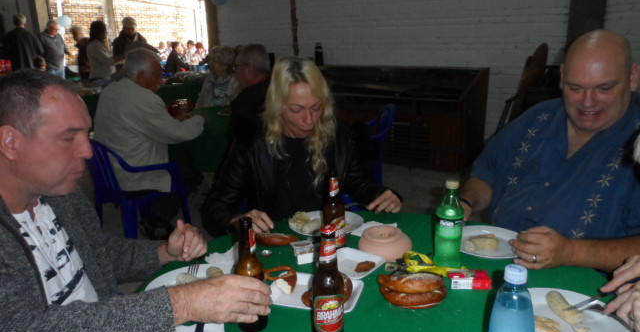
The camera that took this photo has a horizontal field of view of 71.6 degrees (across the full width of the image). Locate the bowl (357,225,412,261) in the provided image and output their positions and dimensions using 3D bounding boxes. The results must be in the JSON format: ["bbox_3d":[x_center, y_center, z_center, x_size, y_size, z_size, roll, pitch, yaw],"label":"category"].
[{"bbox_3d":[0.183,0.216,1.237,0.146,0.062,0.146,-1,14,0],"label":"bowl"}]

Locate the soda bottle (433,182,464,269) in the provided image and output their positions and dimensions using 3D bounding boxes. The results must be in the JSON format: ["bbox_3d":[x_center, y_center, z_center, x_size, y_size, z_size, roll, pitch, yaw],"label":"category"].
[{"bbox_3d":[0.335,0.148,1.150,0.068,0.227,0.068,-1,14,0],"label":"soda bottle"}]

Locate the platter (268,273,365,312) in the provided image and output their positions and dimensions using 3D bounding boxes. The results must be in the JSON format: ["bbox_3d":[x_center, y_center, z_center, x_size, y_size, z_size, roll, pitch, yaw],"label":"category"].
[{"bbox_3d":[-0.020,0.291,1.022,0.214,0.030,0.148,2,14,16],"label":"platter"}]

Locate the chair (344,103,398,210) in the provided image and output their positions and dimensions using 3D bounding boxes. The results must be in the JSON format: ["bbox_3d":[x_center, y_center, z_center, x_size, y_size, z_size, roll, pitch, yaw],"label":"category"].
[{"bbox_3d":[0.309,-0.048,3.720,0.570,0.840,0.570,-3,14,-5],"label":"chair"}]

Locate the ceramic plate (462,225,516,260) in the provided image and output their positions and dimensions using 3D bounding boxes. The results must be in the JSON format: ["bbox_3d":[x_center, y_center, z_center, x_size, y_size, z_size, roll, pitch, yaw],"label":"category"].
[{"bbox_3d":[0.478,0.217,1.272,0.232,0.029,0.232,-1,14,0],"label":"ceramic plate"}]

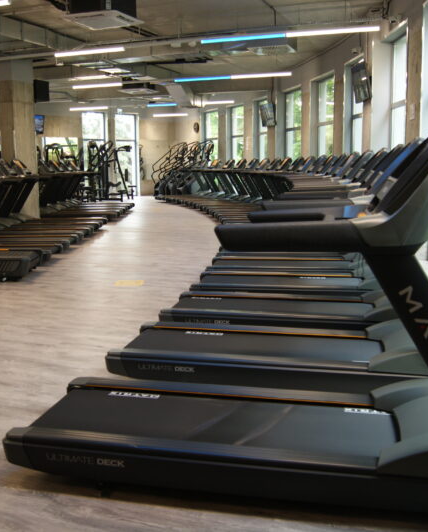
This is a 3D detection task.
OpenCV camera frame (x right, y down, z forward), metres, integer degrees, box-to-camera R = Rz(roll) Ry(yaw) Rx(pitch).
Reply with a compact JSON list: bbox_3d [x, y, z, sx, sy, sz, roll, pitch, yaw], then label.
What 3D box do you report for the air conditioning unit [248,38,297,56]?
[{"bbox_3d":[1.188,-4.503,12.175,0.860,0.310,0.860,3,10,22],"label":"air conditioning unit"}]

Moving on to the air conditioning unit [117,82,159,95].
[{"bbox_3d":[-2.279,-5.438,18.200,0.950,0.310,0.950,4,10,24],"label":"air conditioning unit"}]

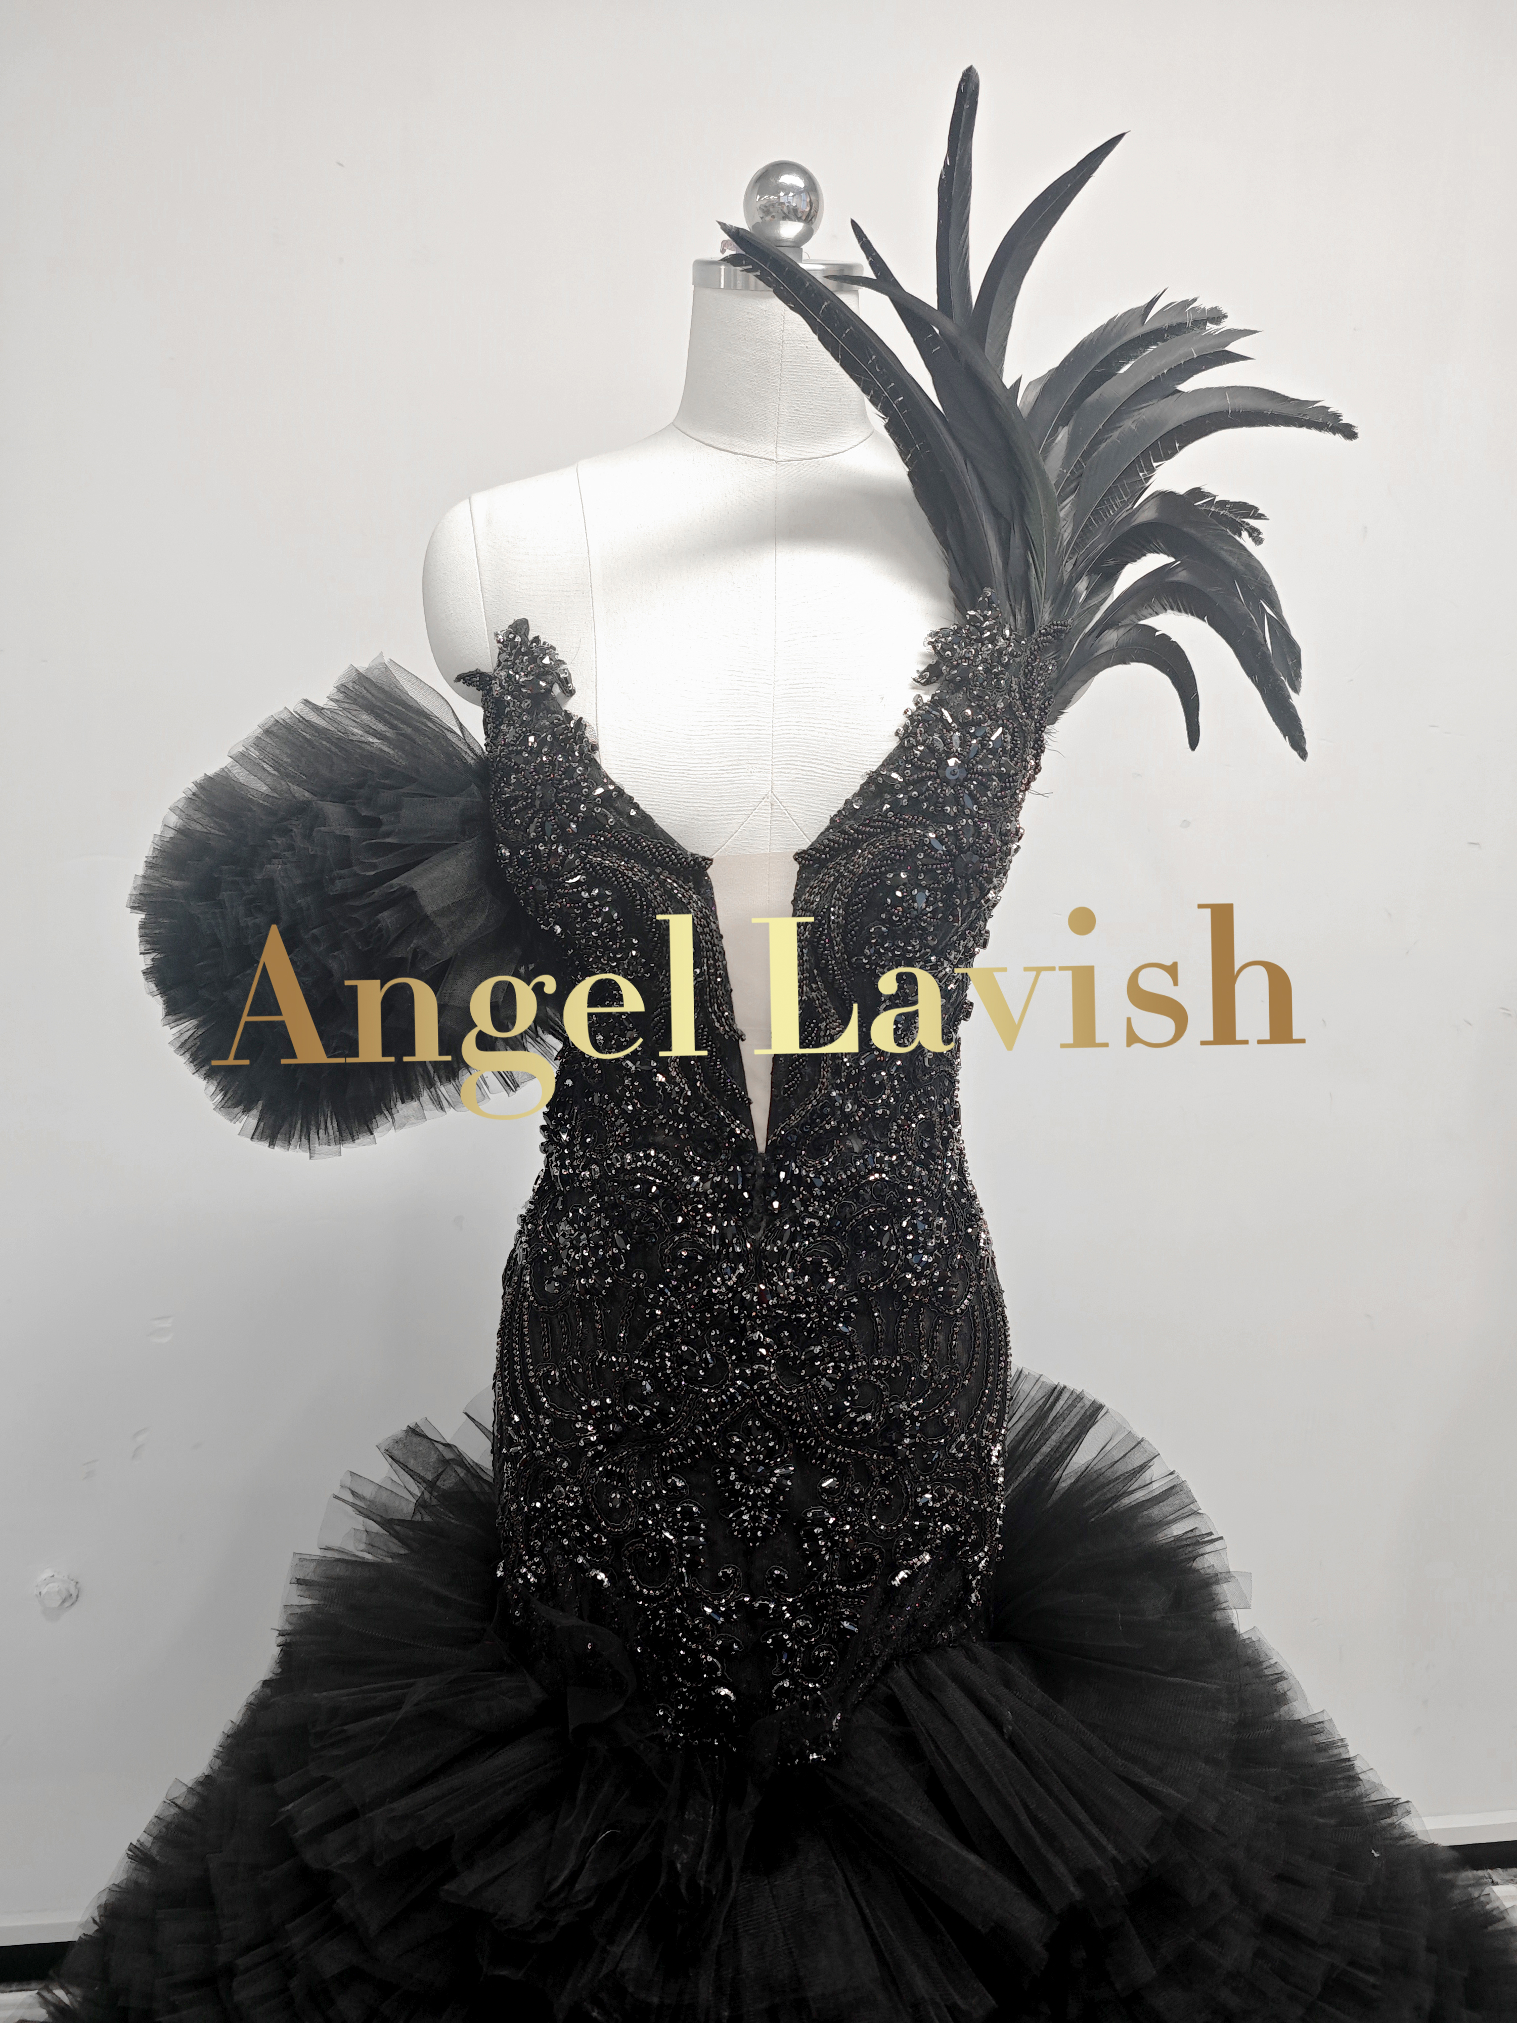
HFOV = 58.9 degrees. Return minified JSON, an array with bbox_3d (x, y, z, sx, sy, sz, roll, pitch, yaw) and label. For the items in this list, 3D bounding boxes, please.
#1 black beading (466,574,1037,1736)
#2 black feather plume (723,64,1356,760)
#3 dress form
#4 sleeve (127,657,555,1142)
[{"bbox_3d":[-0.005,0.104,0.851,0.370,0.690,0.250,1,11,-3],"label":"black beading"},{"bbox_3d":[0.167,-0.348,0.802,0.378,0.380,0.200,1,13,0],"label":"black feather plume"},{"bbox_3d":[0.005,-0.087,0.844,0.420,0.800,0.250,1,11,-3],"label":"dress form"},{"bbox_3d":[-0.266,-0.067,0.864,0.280,0.310,0.280,1,11,0],"label":"sleeve"}]

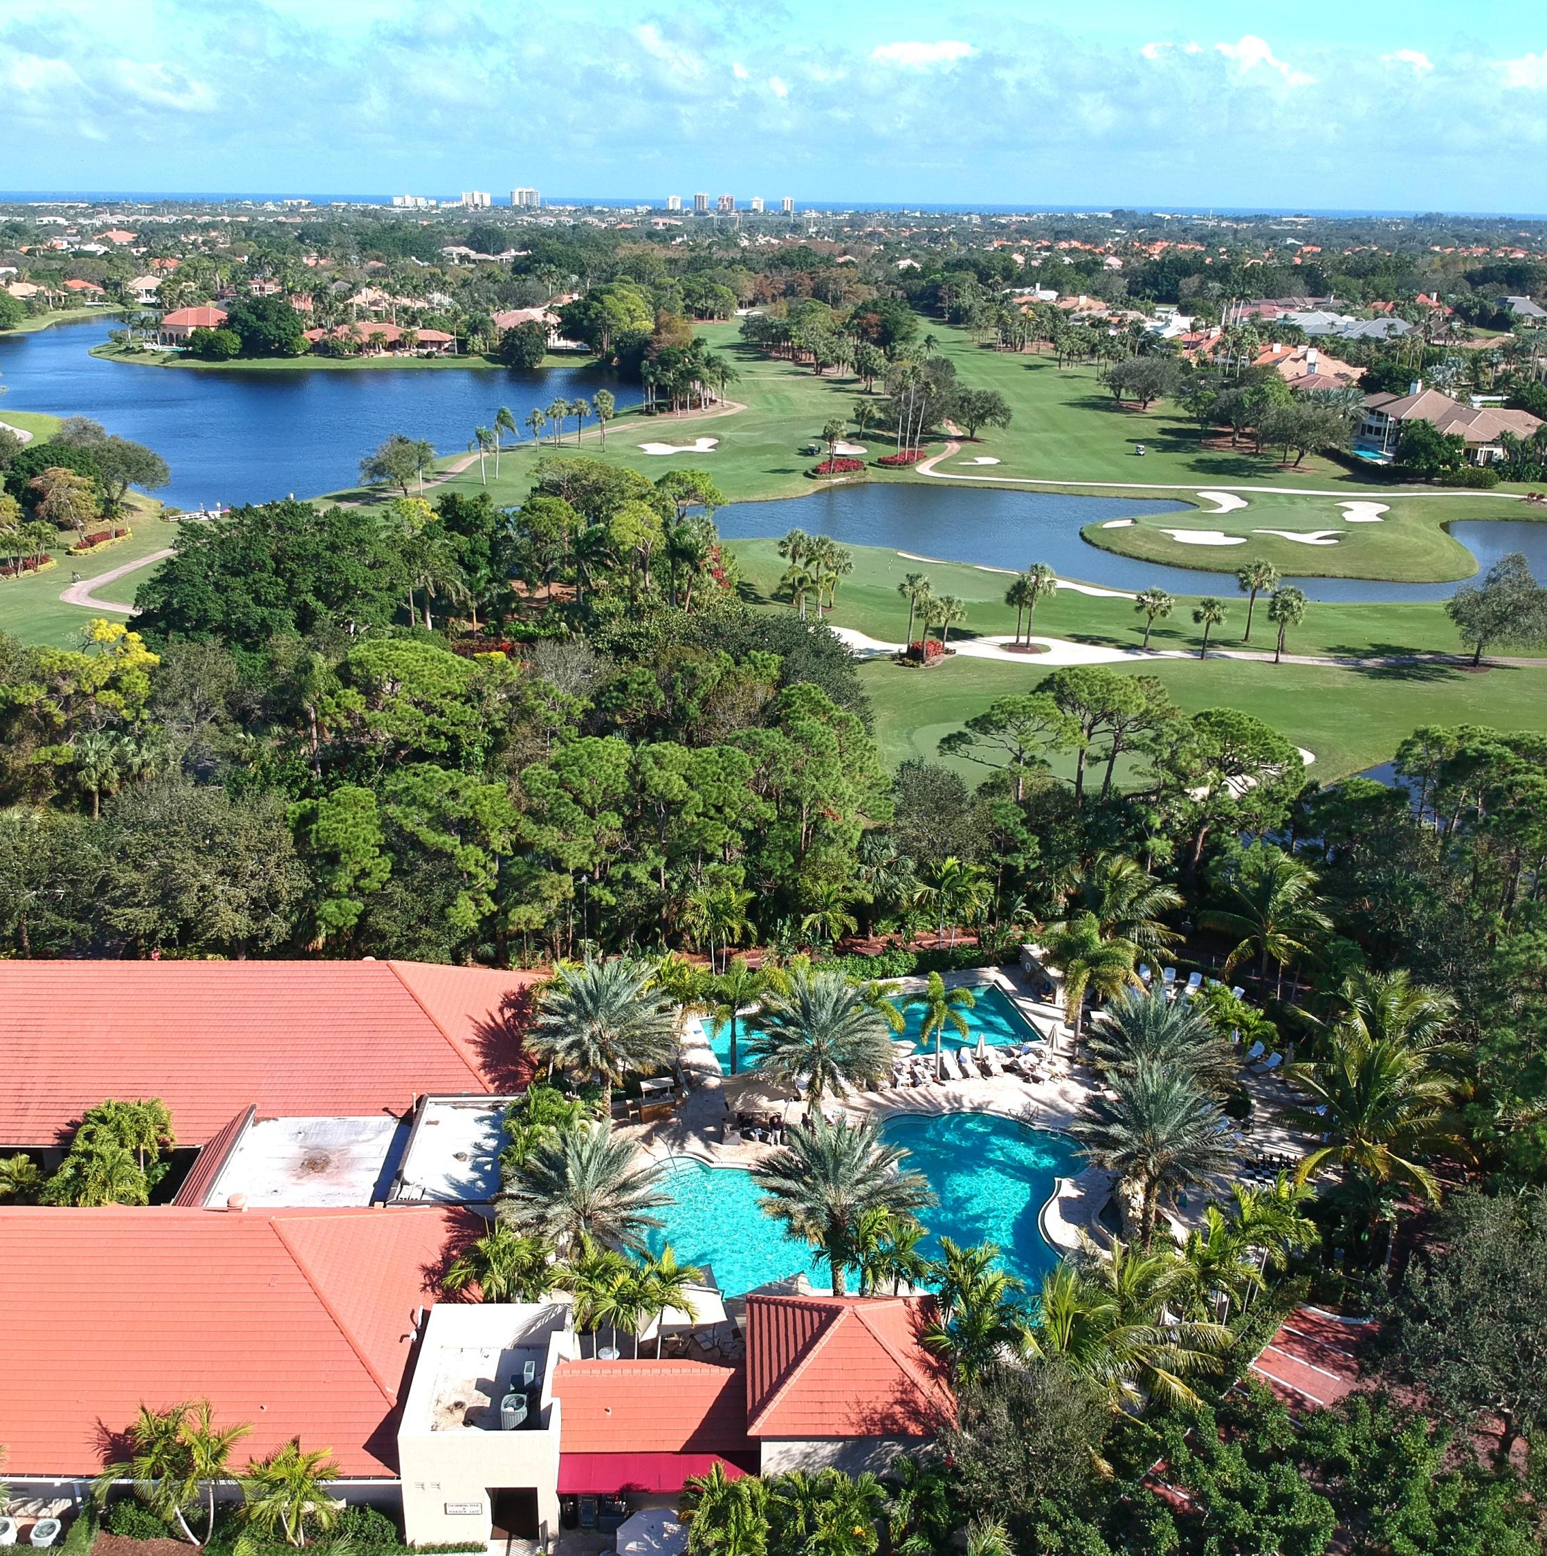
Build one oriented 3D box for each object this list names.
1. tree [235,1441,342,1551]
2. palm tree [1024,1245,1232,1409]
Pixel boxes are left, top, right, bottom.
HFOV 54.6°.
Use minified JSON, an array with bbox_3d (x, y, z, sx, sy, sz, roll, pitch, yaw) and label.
[{"bbox_3d":[-15.960,23.856,49.668,3.360,4.240,3.360,1,21,0],"label":"tree"},{"bbox_3d":[12.905,21.360,55.547,8.200,8.500,8.200,1,21,0],"label":"palm tree"}]

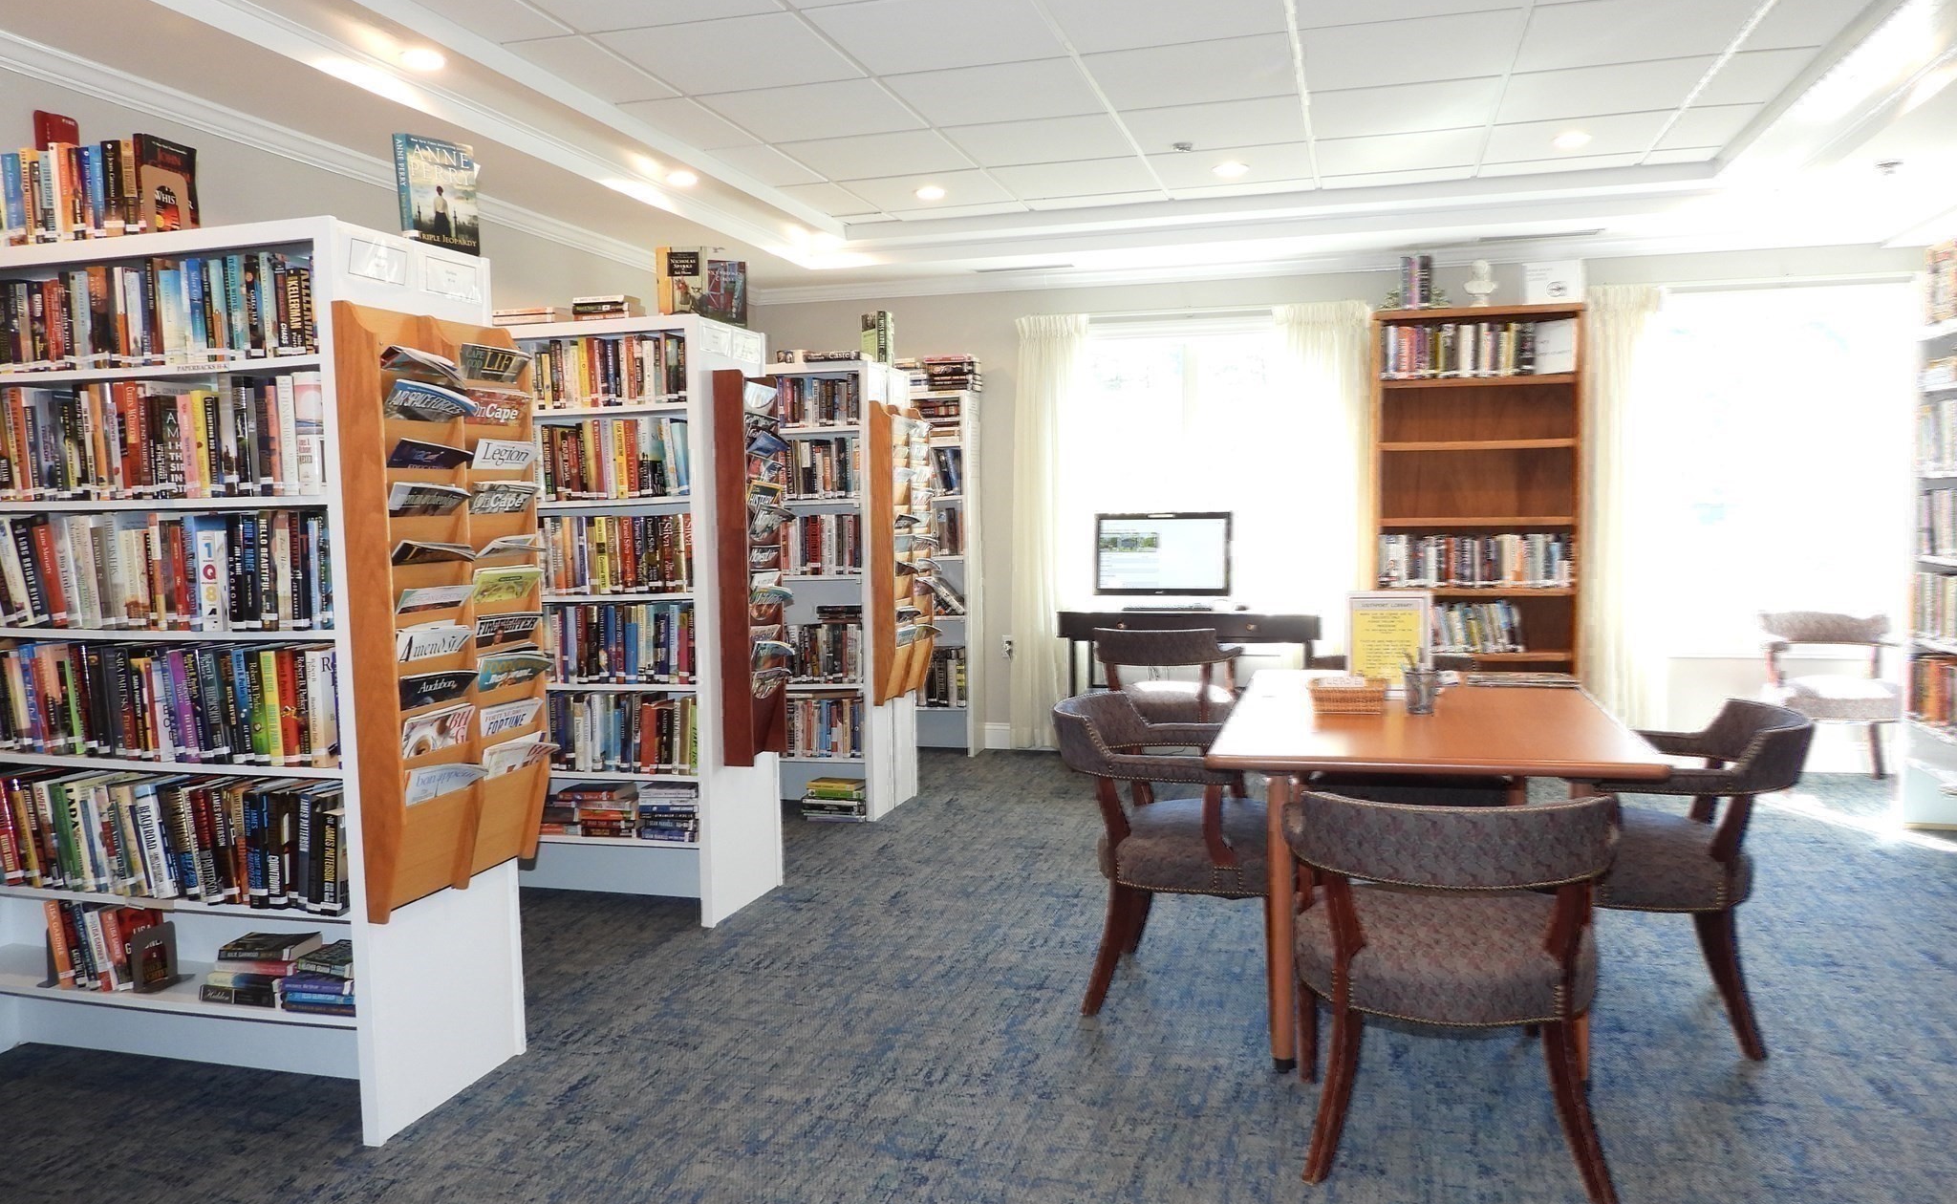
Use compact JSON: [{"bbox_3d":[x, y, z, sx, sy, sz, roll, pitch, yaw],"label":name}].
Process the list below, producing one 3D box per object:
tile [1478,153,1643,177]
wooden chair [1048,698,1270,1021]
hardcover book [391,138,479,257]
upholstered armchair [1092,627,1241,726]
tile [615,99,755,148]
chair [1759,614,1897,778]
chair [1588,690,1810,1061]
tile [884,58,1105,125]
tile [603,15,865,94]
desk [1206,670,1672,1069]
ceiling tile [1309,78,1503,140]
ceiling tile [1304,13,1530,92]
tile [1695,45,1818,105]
[{"bbox_3d":[2.280,-1.731,5.347,0.600,0.020,0.190,0,5,16],"label":"tile"},{"bbox_3d":[0.504,0.647,3.587,0.600,0.765,0.600,0,4,16],"label":"wooden chair"},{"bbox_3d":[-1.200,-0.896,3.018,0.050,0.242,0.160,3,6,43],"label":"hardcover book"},{"bbox_3d":[0.841,0.466,6.032,0.600,0.765,0.600,0,4,16],"label":"upholstered armchair"},{"bbox_3d":[-0.948,-1.613,4.569,0.270,0.020,0.597,0,5,16],"label":"tile"},{"bbox_3d":[3.831,0.442,5.999,0.600,0.760,0.600,1,5,20],"label":"chair"},{"bbox_3d":[1.636,0.632,3.312,0.615,0.765,0.575,0,5,16],"label":"chair"},{"bbox_3d":[0.065,-1.609,4.285,0.605,0.030,0.605,0,5,16],"label":"tile"},{"bbox_3d":[-0.693,-1.566,3.874,0.600,0.024,0.595,0,4,16],"label":"tile"},{"bbox_3d":[1.117,0.641,3.447,0.910,0.742,1.390,0,5,16],"label":"desk"},{"bbox_3d":[1.405,-1.649,4.531,0.600,0.020,0.600,0,5,16],"label":"ceiling tile"},{"bbox_3d":[1.243,-1.602,3.943,0.600,0.024,0.595,0,4,16],"label":"ceiling tile"},{"bbox_3d":[2.412,-1.647,4.253,0.260,0.020,0.597,0,5,16],"label":"tile"}]

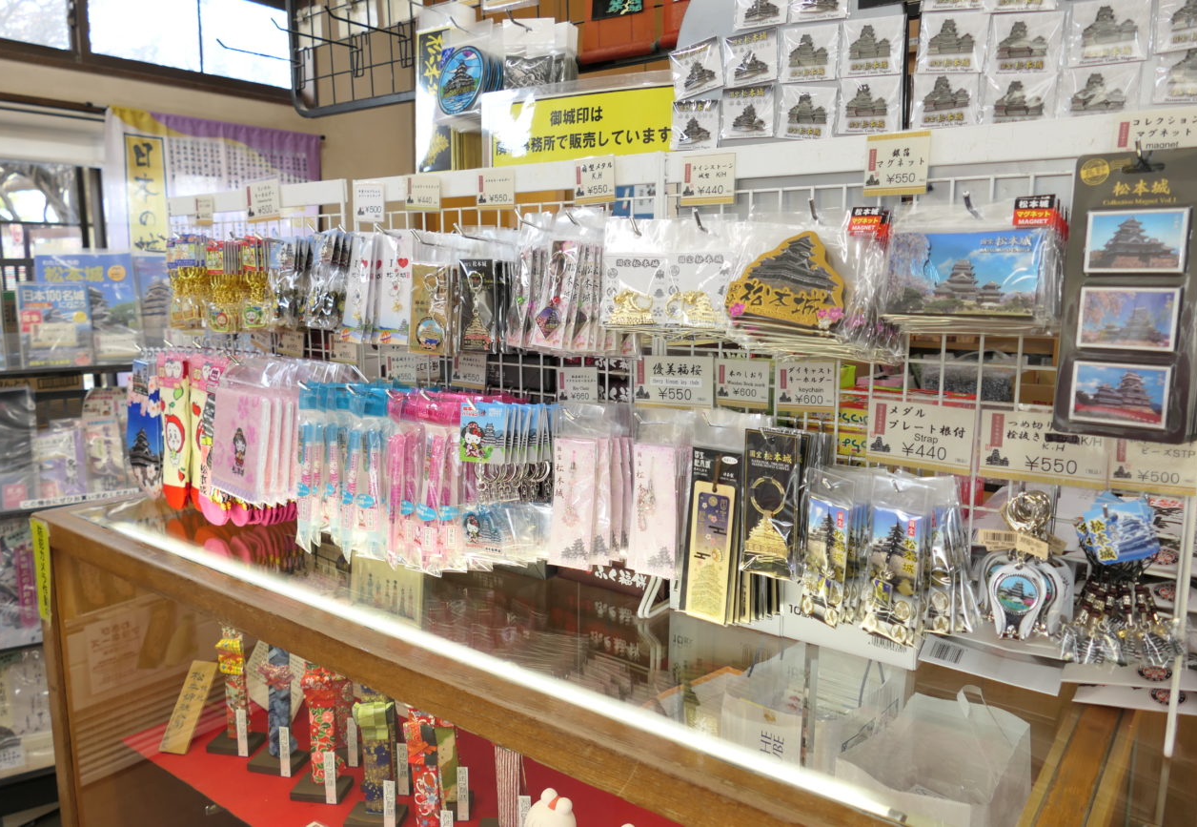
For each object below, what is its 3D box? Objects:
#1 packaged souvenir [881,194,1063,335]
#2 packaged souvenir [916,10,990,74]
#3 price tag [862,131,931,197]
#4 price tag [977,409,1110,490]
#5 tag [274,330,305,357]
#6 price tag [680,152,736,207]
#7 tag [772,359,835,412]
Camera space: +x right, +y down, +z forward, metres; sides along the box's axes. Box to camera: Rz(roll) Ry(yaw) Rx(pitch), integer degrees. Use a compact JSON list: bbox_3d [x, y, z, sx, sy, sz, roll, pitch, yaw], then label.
[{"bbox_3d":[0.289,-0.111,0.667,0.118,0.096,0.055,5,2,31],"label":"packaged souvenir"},{"bbox_3d":[0.349,-0.367,0.850,0.062,0.059,0.008,8,12,22],"label":"packaged souvenir"},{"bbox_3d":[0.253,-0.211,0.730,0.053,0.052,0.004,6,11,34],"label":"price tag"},{"bbox_3d":[0.362,0.030,0.702,0.094,0.053,0.004,5,10,31],"label":"price tag"},{"bbox_3d":[-0.437,-0.104,1.219,0.062,0.042,0.004,6,11,37],"label":"tag"},{"bbox_3d":[0.106,-0.225,0.832,0.056,0.048,0.004,6,11,34],"label":"price tag"},{"bbox_3d":[0.193,-0.026,0.803,0.057,0.046,0.004,5,10,31],"label":"tag"}]

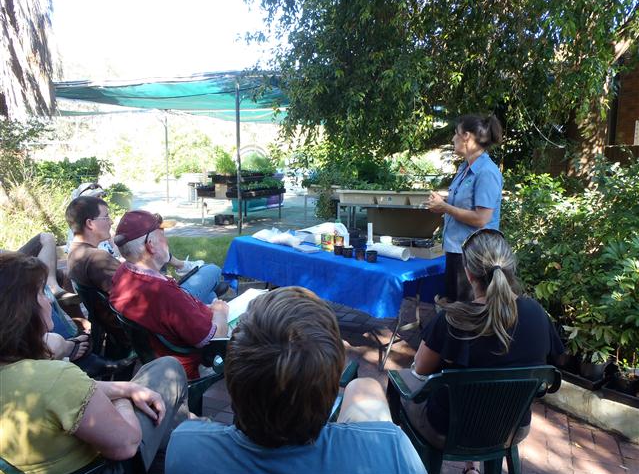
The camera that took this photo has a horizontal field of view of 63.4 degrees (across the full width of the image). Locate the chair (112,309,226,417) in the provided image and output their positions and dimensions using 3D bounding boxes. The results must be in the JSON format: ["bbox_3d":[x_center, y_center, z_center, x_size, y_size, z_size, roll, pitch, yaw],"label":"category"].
[{"bbox_3d":[-0.659,0.714,2.551,0.560,0.790,0.560,-7,12,-41],"label":"chair"}]

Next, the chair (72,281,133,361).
[{"bbox_3d":[-1.028,0.638,2.985,0.560,0.790,0.560,-8,13,-44],"label":"chair"}]

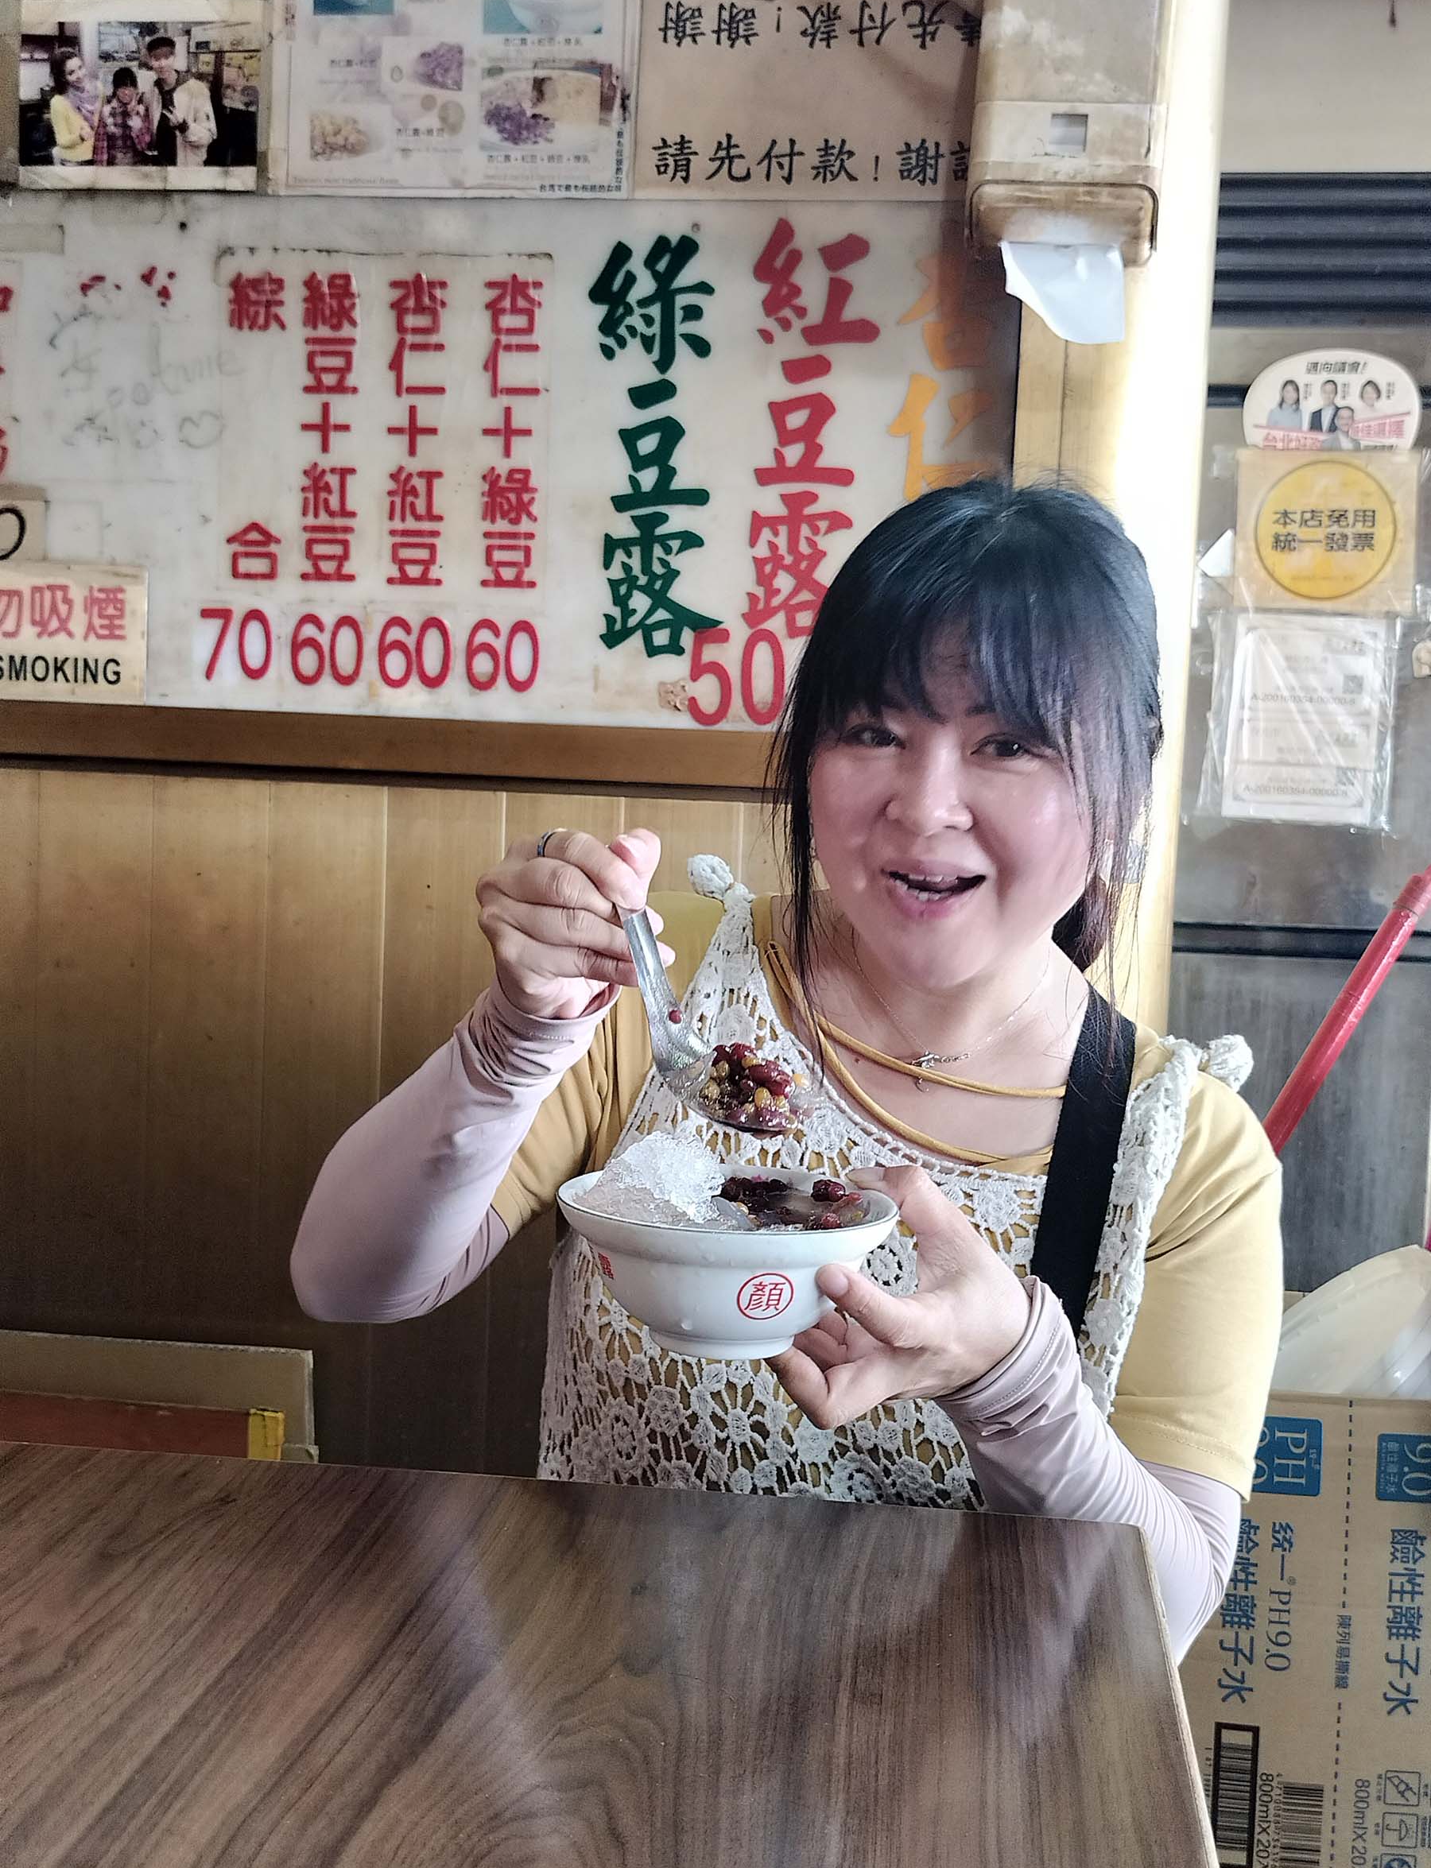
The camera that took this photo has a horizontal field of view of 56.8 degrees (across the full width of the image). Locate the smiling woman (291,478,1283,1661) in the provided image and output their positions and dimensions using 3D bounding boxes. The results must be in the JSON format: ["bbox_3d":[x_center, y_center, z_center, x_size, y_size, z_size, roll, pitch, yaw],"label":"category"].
[{"bbox_3d":[0.040,0.380,0.720,0.550,1.230,0.600,3,3,13],"label":"smiling woman"}]

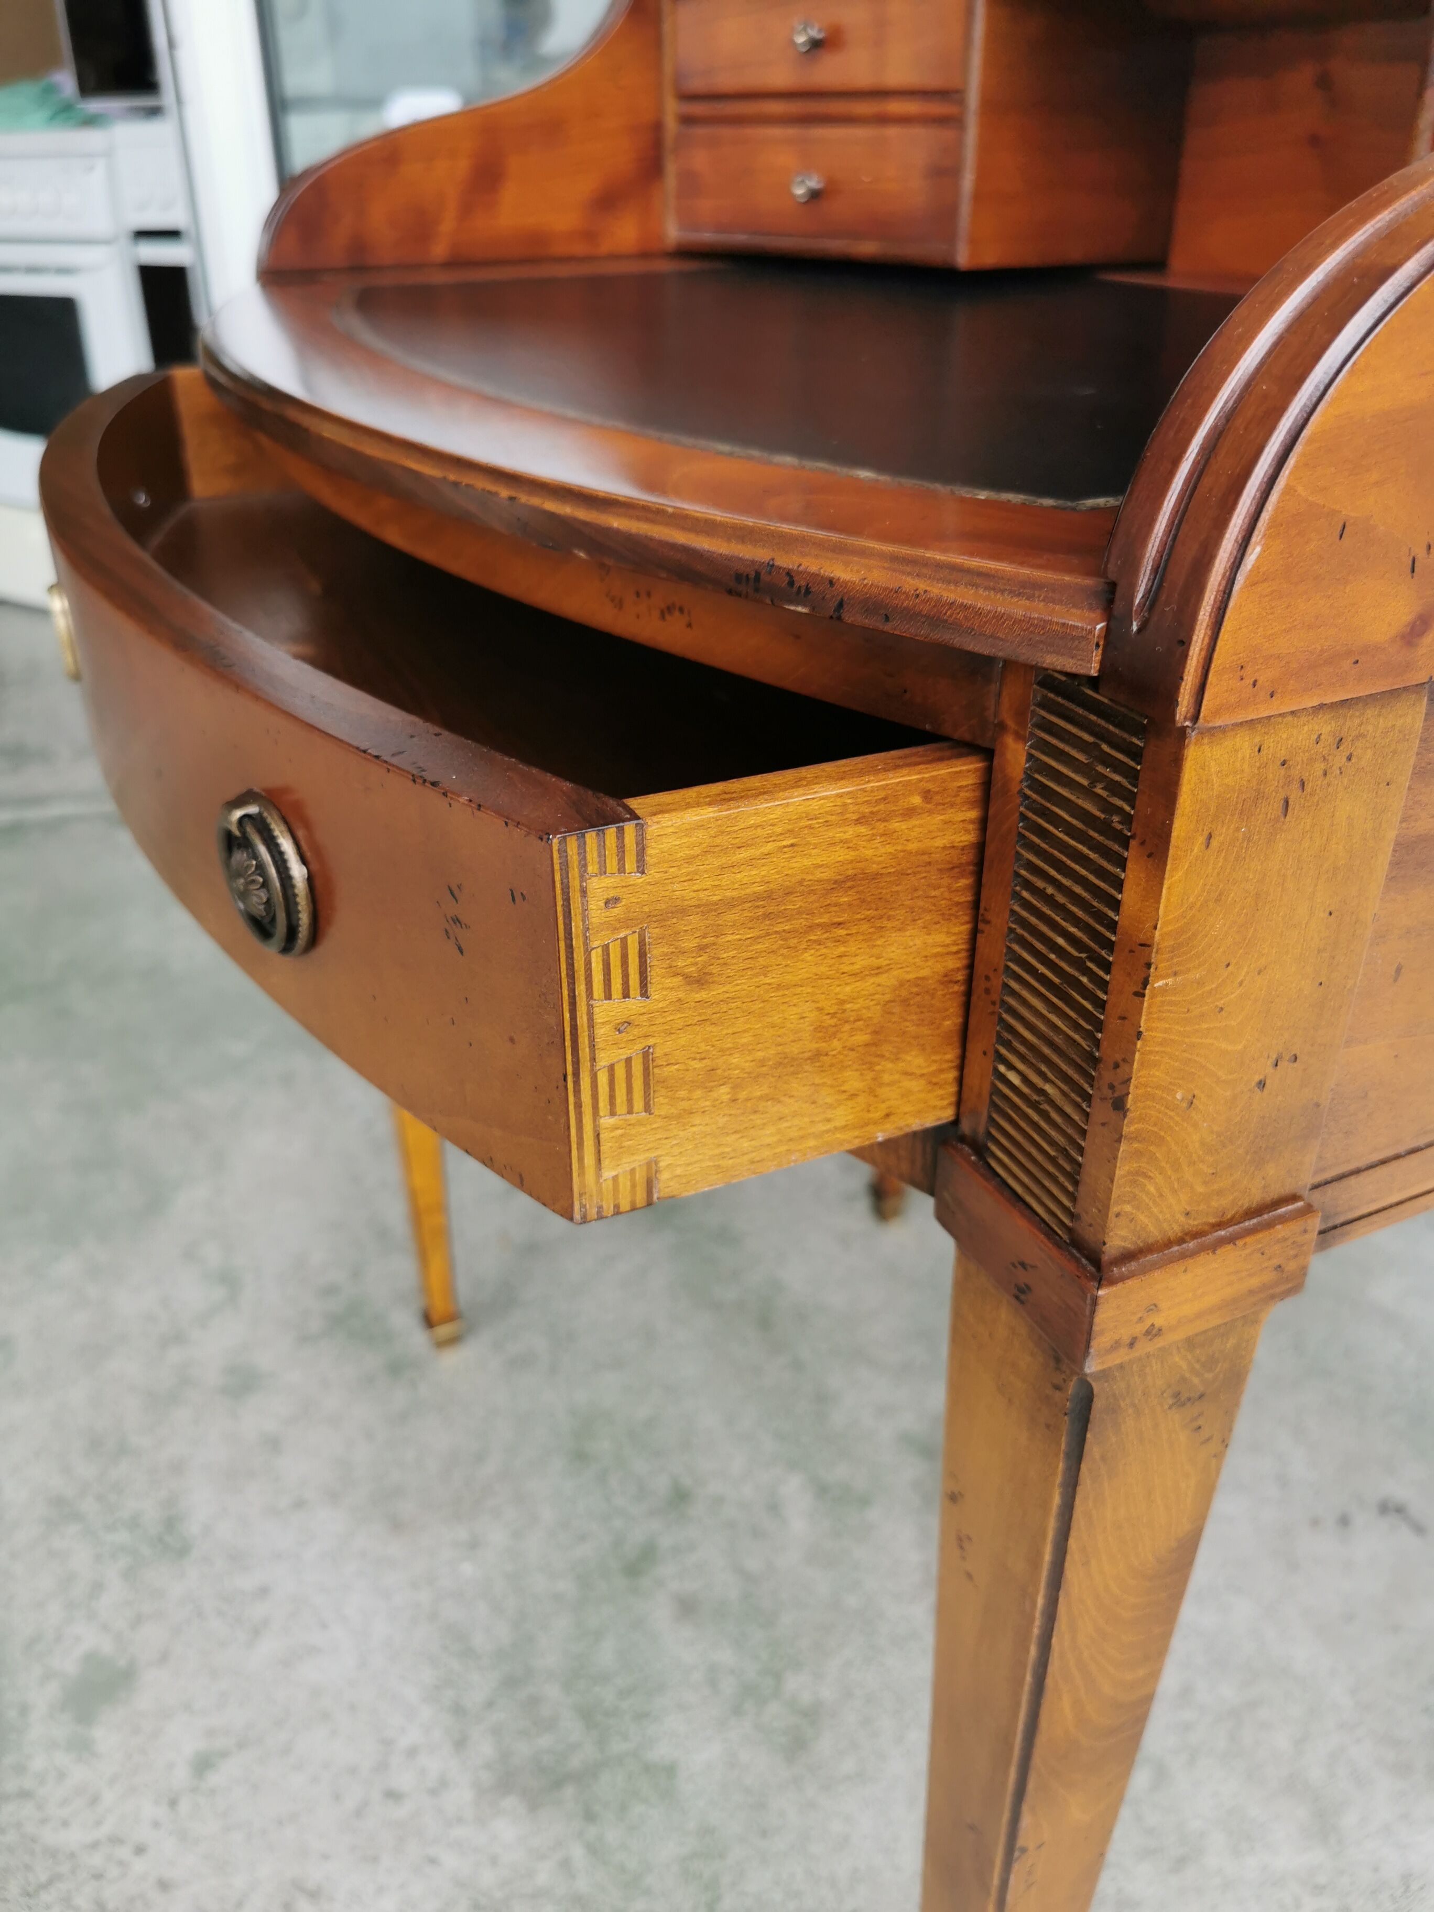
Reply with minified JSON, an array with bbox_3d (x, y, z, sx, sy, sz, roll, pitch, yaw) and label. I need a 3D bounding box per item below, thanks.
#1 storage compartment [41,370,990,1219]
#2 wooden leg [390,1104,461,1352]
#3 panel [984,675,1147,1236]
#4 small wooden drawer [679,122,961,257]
[{"bbox_3d":[-0.044,-0.149,0.565,0.372,0.080,0.637,-13,31,-22],"label":"storage compartment"},{"bbox_3d":[-0.211,0.035,1.012,0.048,0.620,0.048,-13,31,-22],"label":"wooden leg"},{"bbox_3d":[0.063,0.001,0.272,0.010,0.104,0.030,-13,31,-22],"label":"panel"},{"bbox_3d":[0.099,-0.458,0.888,0.202,0.069,0.147,23,36,36],"label":"small wooden drawer"}]

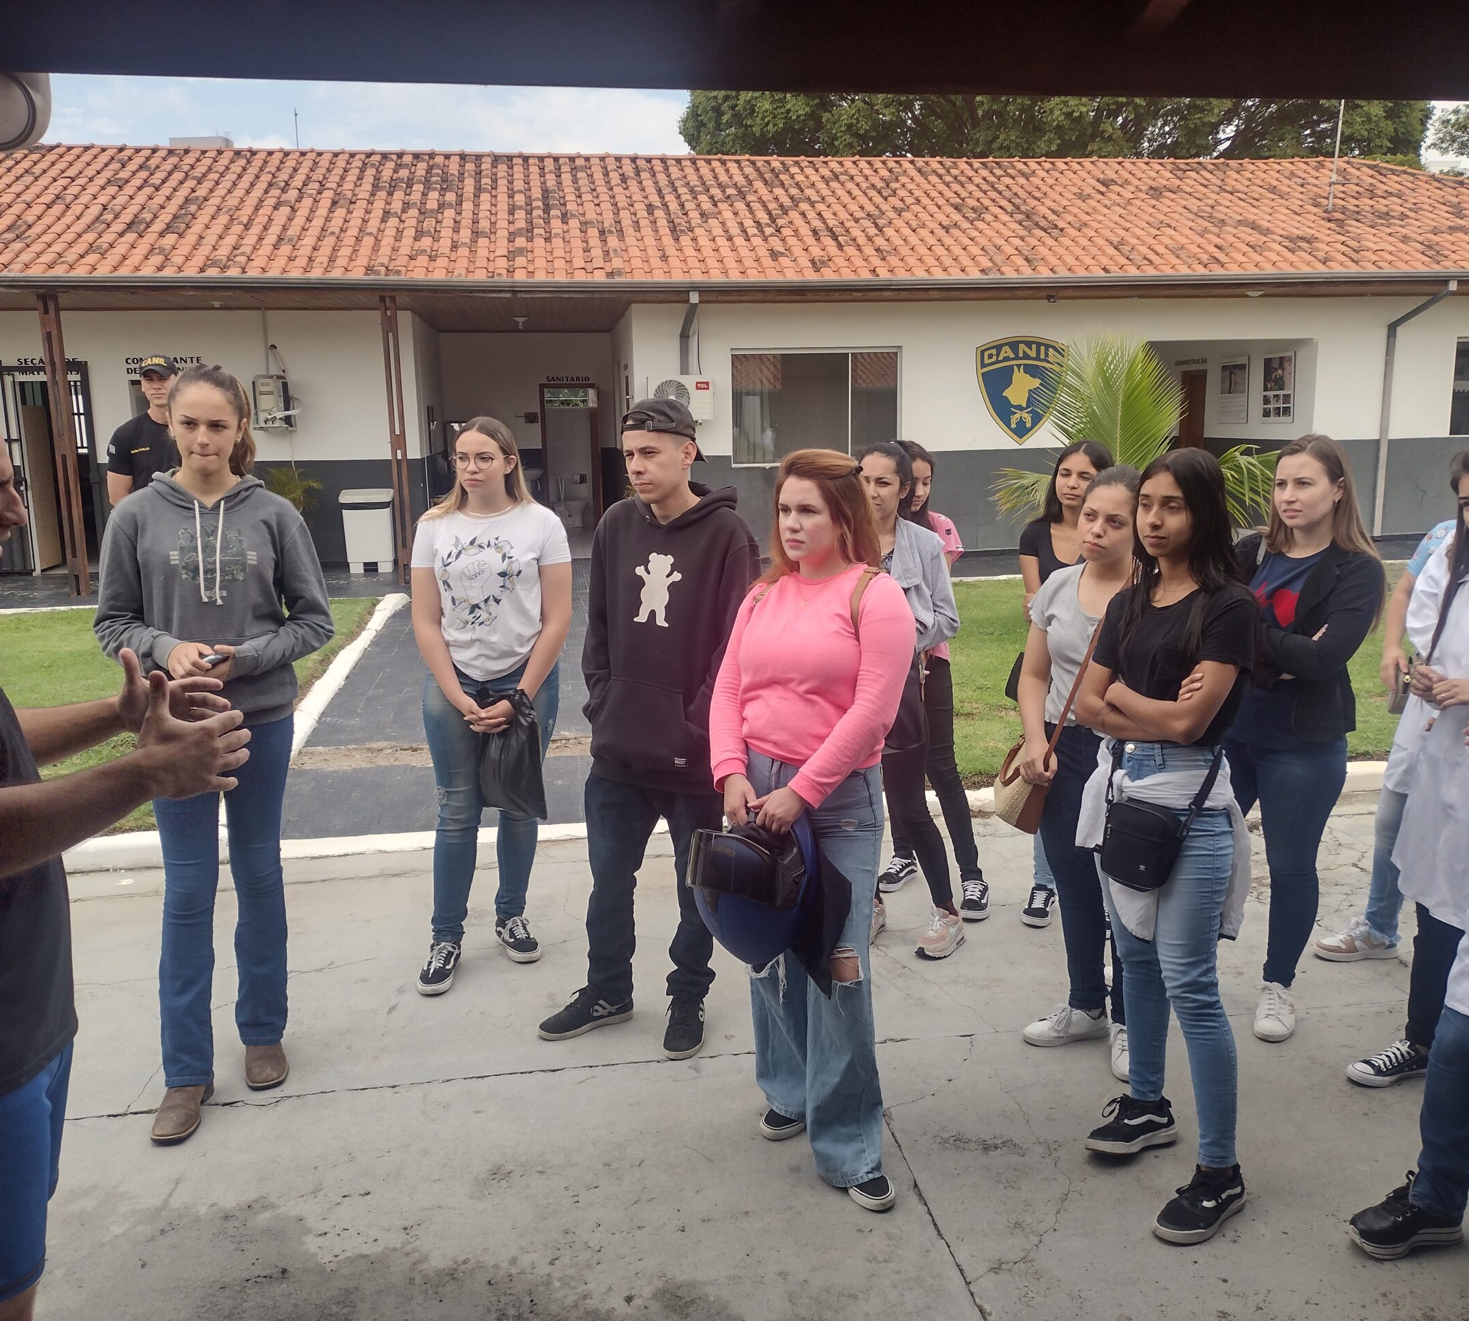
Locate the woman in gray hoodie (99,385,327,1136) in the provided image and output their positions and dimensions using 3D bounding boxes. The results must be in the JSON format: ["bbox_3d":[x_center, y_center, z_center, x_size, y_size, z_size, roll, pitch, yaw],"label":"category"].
[{"bbox_3d":[-1.238,0.209,3.223,0.560,1.773,0.410,-3,10,-13],"label":"woman in gray hoodie"}]

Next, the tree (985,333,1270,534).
[{"bbox_3d":[2.933,-1.196,9.951,2.050,2.190,1.900,-1,10,0],"label":"tree"}]

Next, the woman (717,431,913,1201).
[{"bbox_3d":[0.183,0.358,3.075,0.480,1.643,0.410,5,12,31],"label":"woman"}]

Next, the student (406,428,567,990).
[{"bbox_3d":[-0.754,0.113,4.173,0.500,1.686,0.380,0,10,6],"label":"student"}]

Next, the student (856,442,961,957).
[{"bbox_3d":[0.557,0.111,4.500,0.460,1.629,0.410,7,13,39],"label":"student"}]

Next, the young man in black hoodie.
[{"bbox_3d":[-0.239,0.178,3.695,0.520,1.736,0.400,4,11,28],"label":"young man in black hoodie"}]

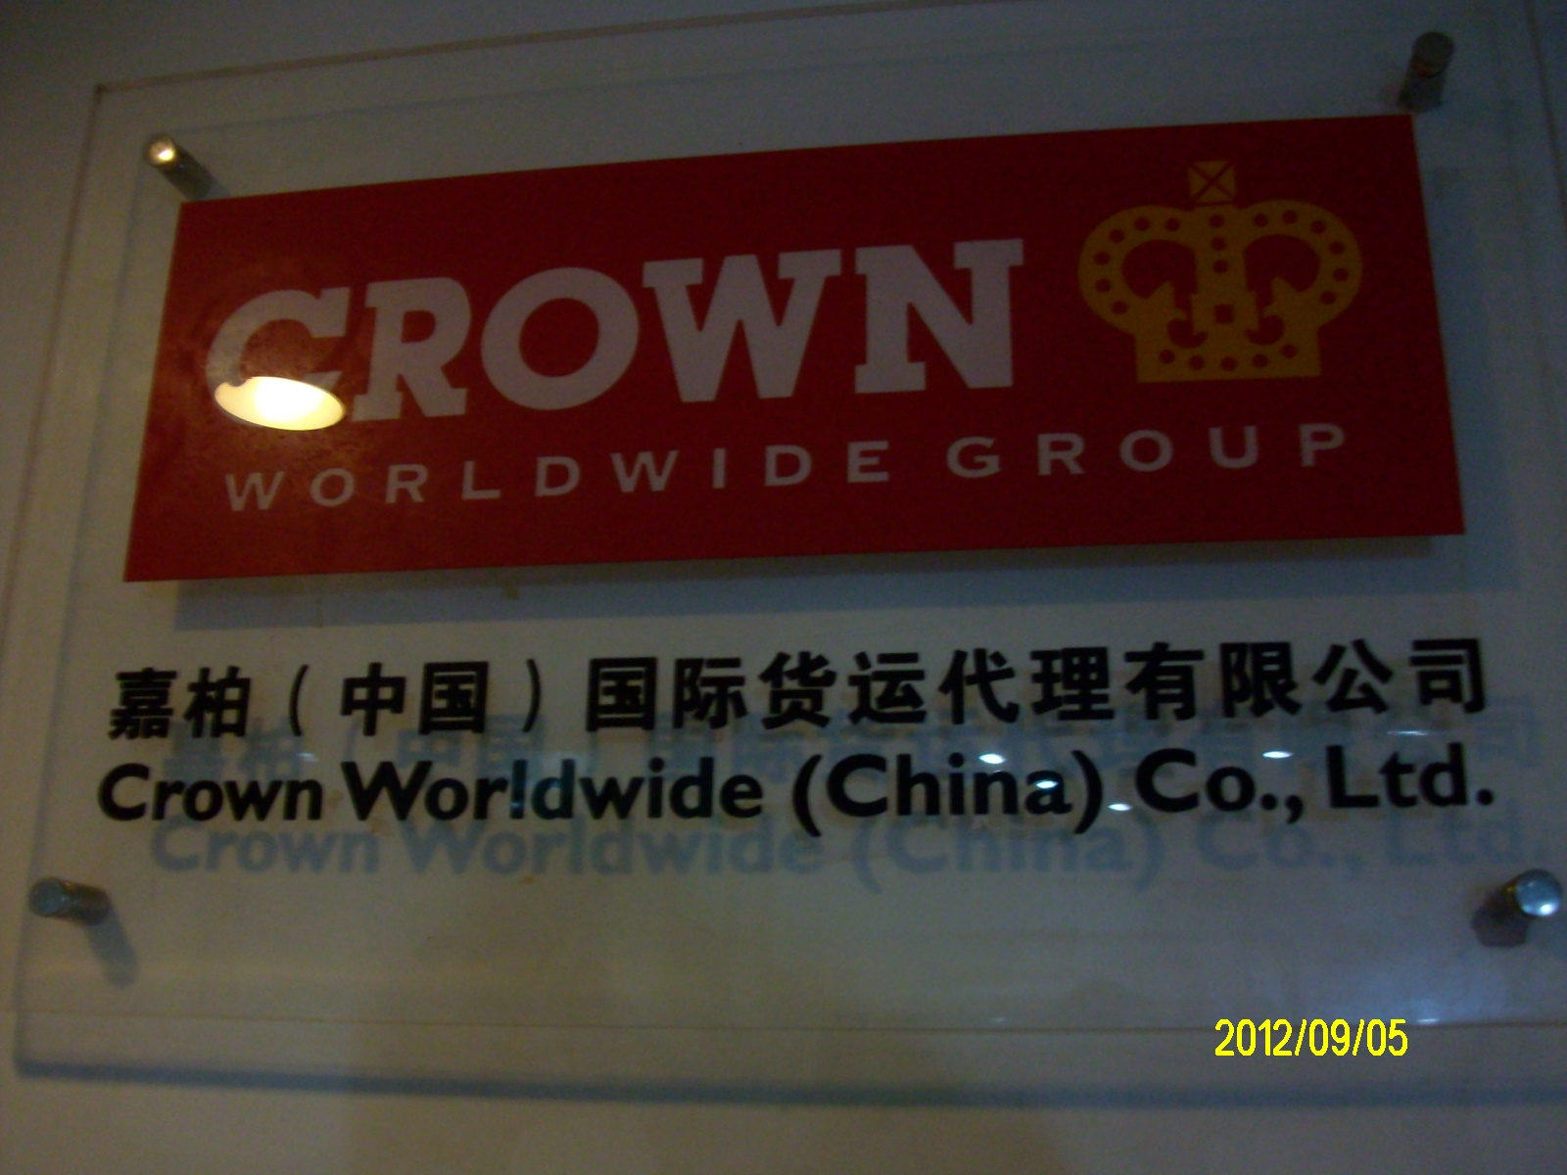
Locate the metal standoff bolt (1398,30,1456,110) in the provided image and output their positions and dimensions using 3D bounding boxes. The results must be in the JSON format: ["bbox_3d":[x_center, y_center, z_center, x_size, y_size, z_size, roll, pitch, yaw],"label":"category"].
[{"bbox_3d":[0.372,-0.298,0.891,0.020,0.020,0.045,-2,-17,8],"label":"metal standoff bolt"}]

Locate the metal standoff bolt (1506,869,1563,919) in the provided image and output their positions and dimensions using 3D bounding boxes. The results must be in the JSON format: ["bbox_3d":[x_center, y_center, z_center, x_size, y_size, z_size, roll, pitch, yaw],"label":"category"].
[{"bbox_3d":[0.362,0.152,0.753,0.020,0.020,0.045,-2,-17,8],"label":"metal standoff bolt"}]

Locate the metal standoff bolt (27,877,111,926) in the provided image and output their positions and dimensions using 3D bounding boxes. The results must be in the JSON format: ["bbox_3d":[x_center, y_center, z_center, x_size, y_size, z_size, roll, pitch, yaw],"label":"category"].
[{"bbox_3d":[-0.398,0.176,0.859,0.020,0.020,0.045,-2,-17,8],"label":"metal standoff bolt"}]

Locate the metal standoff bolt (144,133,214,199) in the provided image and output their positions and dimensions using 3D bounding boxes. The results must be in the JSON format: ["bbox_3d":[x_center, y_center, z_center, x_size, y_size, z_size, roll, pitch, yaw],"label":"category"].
[{"bbox_3d":[-0.392,-0.273,0.997,0.020,0.020,0.045,-2,-17,8],"label":"metal standoff bolt"}]

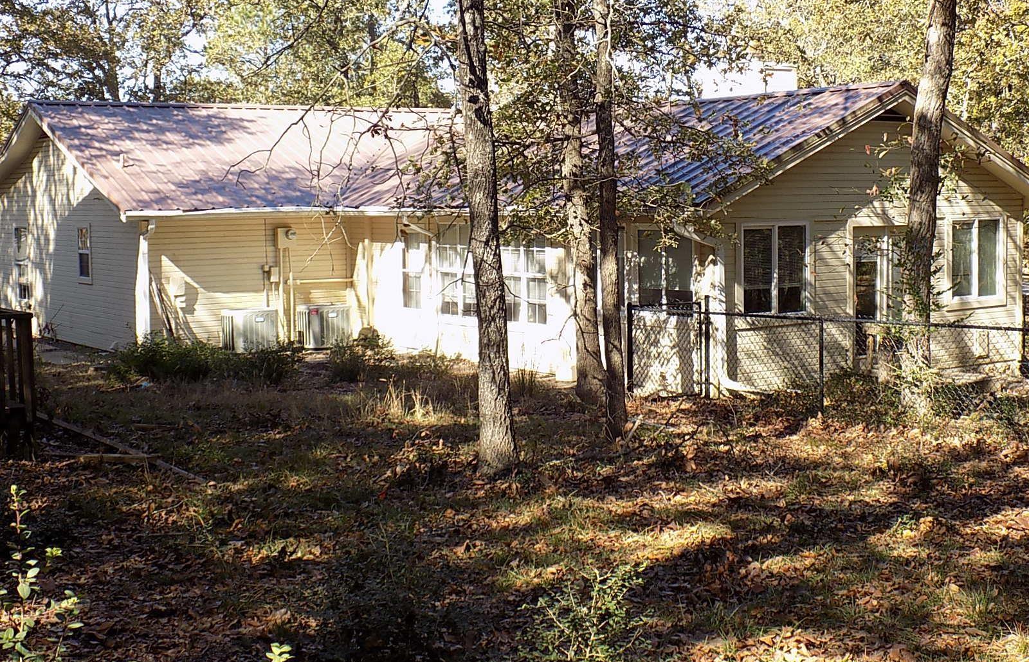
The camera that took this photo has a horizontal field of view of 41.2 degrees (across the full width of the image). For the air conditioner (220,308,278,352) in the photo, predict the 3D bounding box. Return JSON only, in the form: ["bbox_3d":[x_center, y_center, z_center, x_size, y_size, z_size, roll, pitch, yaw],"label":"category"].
[{"bbox_3d":[-4.785,-0.002,24.705,0.789,0.715,0.789,-5,7,-36],"label":"air conditioner"}]

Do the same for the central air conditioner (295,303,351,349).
[{"bbox_3d":[-3.567,-0.085,25.650,0.788,0.731,0.788,-5,7,-36],"label":"central air conditioner"}]

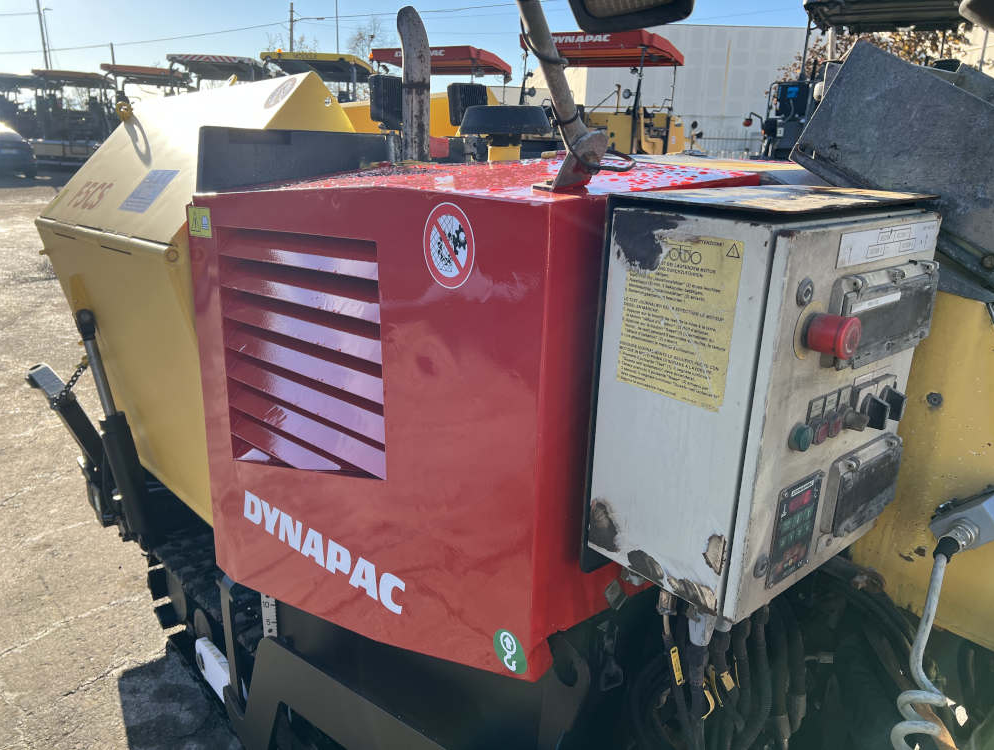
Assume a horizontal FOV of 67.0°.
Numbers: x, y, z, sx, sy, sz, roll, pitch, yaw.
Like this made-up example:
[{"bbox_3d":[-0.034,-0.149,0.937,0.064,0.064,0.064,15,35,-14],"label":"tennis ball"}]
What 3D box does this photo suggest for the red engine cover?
[{"bbox_3d":[-0.124,0.051,1.374,0.440,0.840,1.005,-13,21,-40],"label":"red engine cover"}]

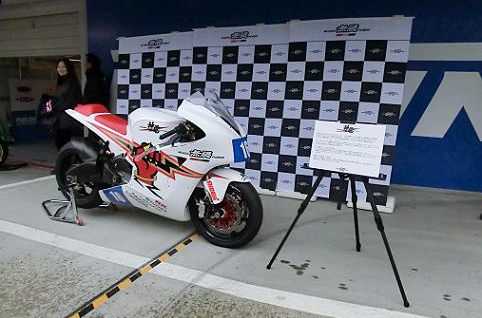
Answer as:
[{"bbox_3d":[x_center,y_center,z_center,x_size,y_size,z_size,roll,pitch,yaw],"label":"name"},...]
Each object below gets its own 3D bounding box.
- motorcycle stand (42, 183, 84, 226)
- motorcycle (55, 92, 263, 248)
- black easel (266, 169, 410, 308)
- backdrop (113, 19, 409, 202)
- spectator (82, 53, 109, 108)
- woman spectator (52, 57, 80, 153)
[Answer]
[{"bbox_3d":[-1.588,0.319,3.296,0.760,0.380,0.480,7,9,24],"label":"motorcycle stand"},{"bbox_3d":[-0.780,0.018,2.887,2.100,1.180,0.640,7,9,24],"label":"motorcycle"},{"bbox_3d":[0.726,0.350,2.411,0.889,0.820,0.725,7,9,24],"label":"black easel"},{"bbox_3d":[-0.064,-0.642,4.521,3.925,2.049,0.200,7,9,22],"label":"backdrop"},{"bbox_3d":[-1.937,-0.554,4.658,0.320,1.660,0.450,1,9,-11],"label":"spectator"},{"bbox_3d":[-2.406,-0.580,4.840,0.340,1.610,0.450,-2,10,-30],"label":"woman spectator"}]

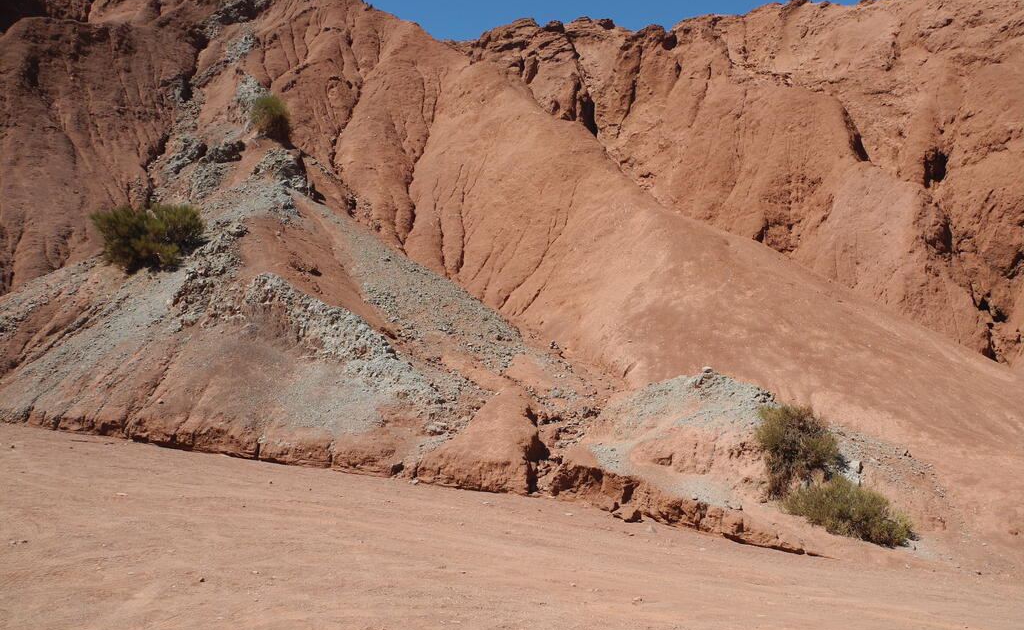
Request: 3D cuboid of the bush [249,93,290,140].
[{"bbox_3d":[-6.002,-4.925,20.500,0.980,0.950,0.950,1,-2,-16],"label":"bush"}]

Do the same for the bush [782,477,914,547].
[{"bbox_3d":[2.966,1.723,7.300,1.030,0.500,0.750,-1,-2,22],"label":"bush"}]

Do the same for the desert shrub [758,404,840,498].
[{"bbox_3d":[2.698,1.267,7.800,0.740,0.780,0.650,-1,-2,19],"label":"desert shrub"}]

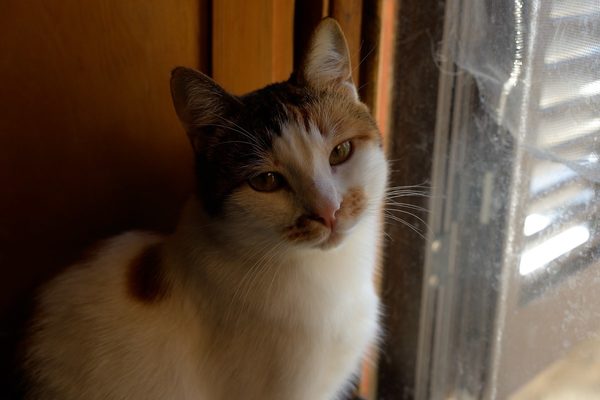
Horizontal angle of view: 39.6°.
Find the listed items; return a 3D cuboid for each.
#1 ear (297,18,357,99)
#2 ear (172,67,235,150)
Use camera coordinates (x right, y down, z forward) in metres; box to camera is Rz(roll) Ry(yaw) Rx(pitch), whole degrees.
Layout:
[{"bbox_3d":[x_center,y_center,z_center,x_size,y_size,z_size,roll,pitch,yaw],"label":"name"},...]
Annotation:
[{"bbox_3d":[0.016,-0.086,0.505,0.032,0.047,0.020,2,2,-23],"label":"ear"},{"bbox_3d":[-0.057,-0.054,0.498,0.033,0.045,0.020,-38,2,21],"label":"ear"}]

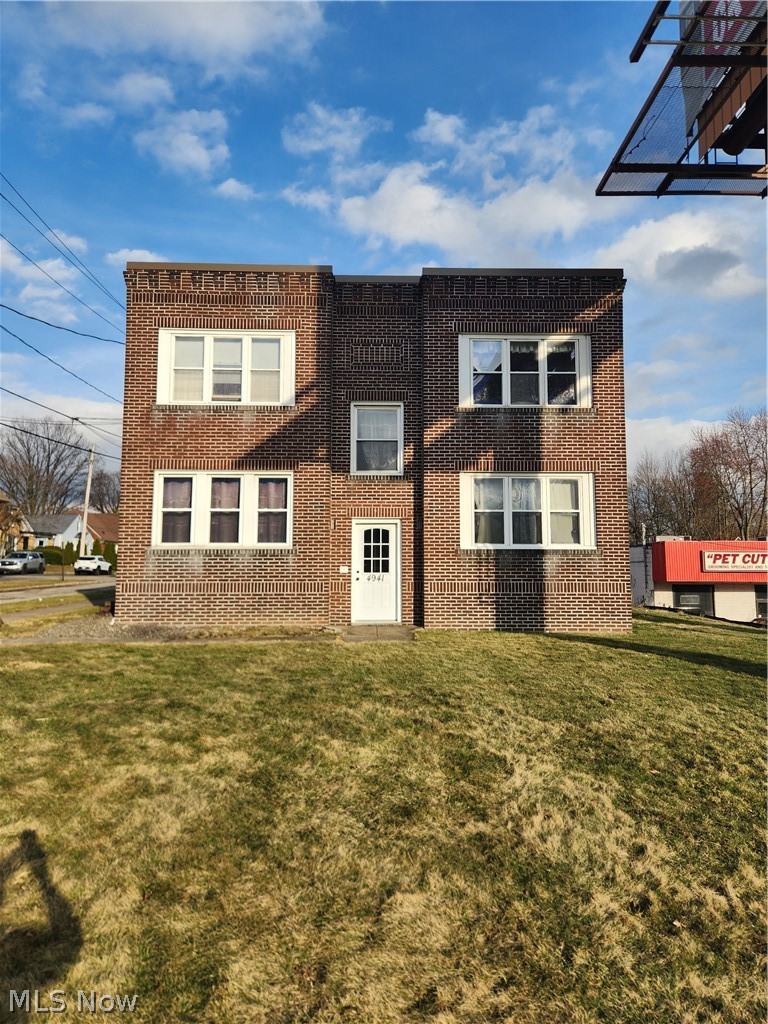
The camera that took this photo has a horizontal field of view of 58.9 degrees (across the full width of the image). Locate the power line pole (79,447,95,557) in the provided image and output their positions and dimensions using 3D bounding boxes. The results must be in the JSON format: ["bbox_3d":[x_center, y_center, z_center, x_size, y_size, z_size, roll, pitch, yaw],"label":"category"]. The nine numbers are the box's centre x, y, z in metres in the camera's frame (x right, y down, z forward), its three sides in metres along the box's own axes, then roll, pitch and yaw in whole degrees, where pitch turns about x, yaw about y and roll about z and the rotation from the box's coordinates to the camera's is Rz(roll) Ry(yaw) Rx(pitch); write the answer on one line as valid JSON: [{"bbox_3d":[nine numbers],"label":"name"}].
[{"bbox_3d":[-26.416,-0.253,60.654,0.330,11.446,0.330,3,-7,-1],"label":"power line pole"}]

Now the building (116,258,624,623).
[{"bbox_3d":[-0.323,-0.762,19.988,10.145,7.351,13.000,0,-5,-2],"label":"building"}]

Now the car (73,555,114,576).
[{"bbox_3d":[-24.725,4.600,58.000,1.860,1.670,4.550,0,-5,-3],"label":"car"}]

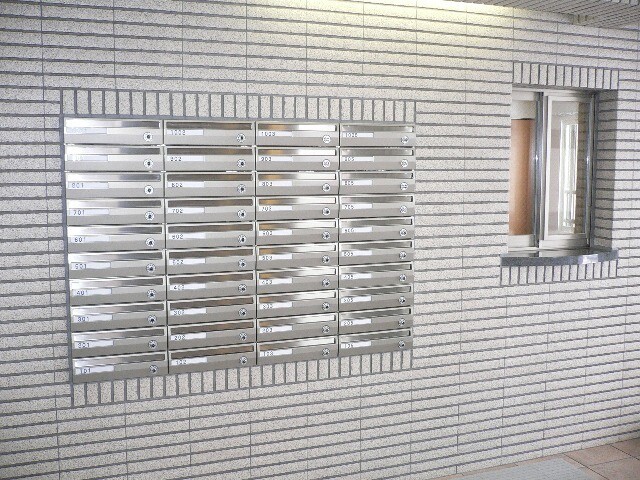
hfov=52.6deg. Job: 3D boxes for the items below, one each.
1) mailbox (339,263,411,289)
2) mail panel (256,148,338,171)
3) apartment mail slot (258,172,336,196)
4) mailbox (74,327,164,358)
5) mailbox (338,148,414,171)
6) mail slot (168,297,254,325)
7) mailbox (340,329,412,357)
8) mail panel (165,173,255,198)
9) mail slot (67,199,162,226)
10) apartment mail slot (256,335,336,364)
[{"bbox_3d":[0.223,0.147,2.879,0.352,0.098,0.150,-2,7,-20],"label":"mailbox"},{"bbox_3d":[-0.113,-0.337,2.702,0.352,0.098,0.150,-2,7,-20],"label":"mail panel"},{"bbox_3d":[-0.115,-0.240,2.756,0.355,0.099,0.160,-2,7,-19],"label":"apartment mail slot"},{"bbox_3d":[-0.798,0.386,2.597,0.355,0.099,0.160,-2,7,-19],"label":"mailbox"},{"bbox_3d":[0.226,-0.353,2.860,0.355,0.099,0.160,-2,7,-19],"label":"mailbox"},{"bbox_3d":[-0.450,0.271,2.649,0.352,0.098,0.150,-2,7,-20],"label":"mail slot"},{"bbox_3d":[0.222,0.444,2.913,0.352,0.098,0.150,-2,7,-20],"label":"mailbox"},{"bbox_3d":[-0.444,-0.222,2.595,0.356,0.099,0.100,-2,7,-20],"label":"mail panel"},{"bbox_3d":[-0.782,-0.112,2.484,0.352,0.098,0.150,-2,7,-20],"label":"mail slot"},{"bbox_3d":[-0.116,0.460,2.838,0.355,0.099,0.160,-2,7,-19],"label":"apartment mail slot"}]

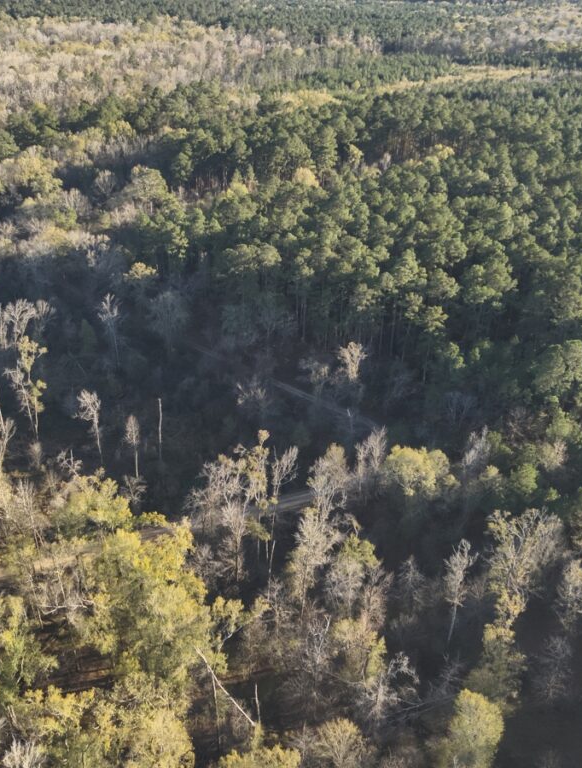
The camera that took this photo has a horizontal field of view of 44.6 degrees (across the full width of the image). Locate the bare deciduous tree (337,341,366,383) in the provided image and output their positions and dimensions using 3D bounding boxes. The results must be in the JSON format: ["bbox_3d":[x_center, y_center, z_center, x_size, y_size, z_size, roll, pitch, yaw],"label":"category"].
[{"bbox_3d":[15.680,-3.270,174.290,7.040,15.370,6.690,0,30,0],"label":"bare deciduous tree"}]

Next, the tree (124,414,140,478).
[{"bbox_3d":[-31.620,13.730,142.850,3.070,17.360,2.920,0,30,0],"label":"tree"}]

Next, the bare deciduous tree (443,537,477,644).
[{"bbox_3d":[24.850,31.920,106.430,4.530,22.280,4.300,0,30,0],"label":"bare deciduous tree"}]

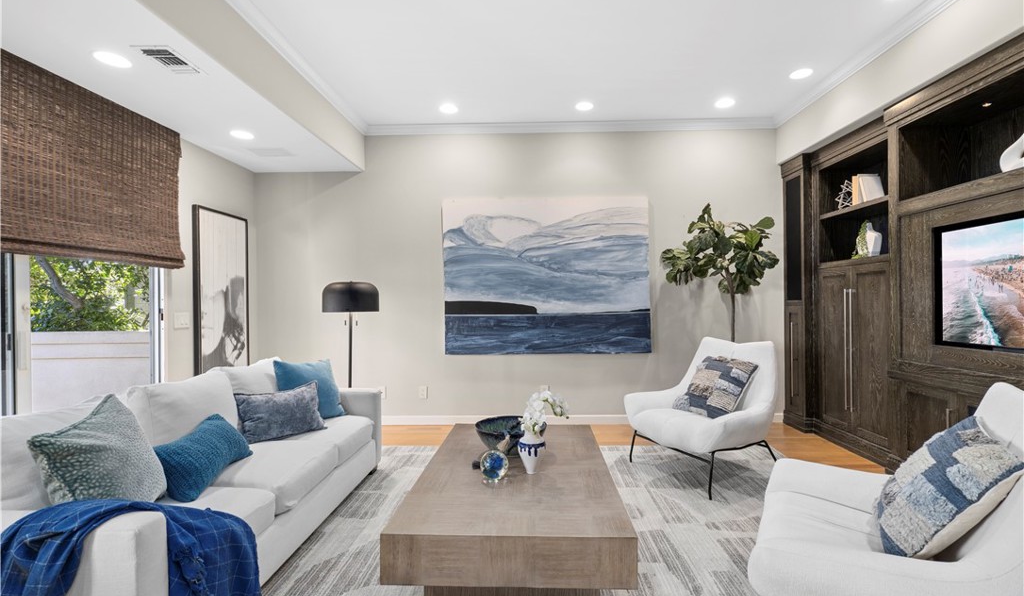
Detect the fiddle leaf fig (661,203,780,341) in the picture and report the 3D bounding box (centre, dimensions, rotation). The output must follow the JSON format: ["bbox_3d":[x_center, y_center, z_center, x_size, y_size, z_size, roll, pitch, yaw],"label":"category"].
[{"bbox_3d":[1.718,0.207,3.751,0.967,1.960,0.850,0,0,2],"label":"fiddle leaf fig"}]

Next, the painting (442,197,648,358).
[{"bbox_3d":[0.326,-0.208,4.300,1.932,1.475,0.040,0,0,2],"label":"painting"}]

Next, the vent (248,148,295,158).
[{"bbox_3d":[-2.014,-1.212,3.824,0.300,0.020,0.205,0,0,2],"label":"vent"}]

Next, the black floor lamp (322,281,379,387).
[{"bbox_3d":[-1.381,0.538,3.915,0.494,1.351,0.494,0,0,2],"label":"black floor lamp"}]

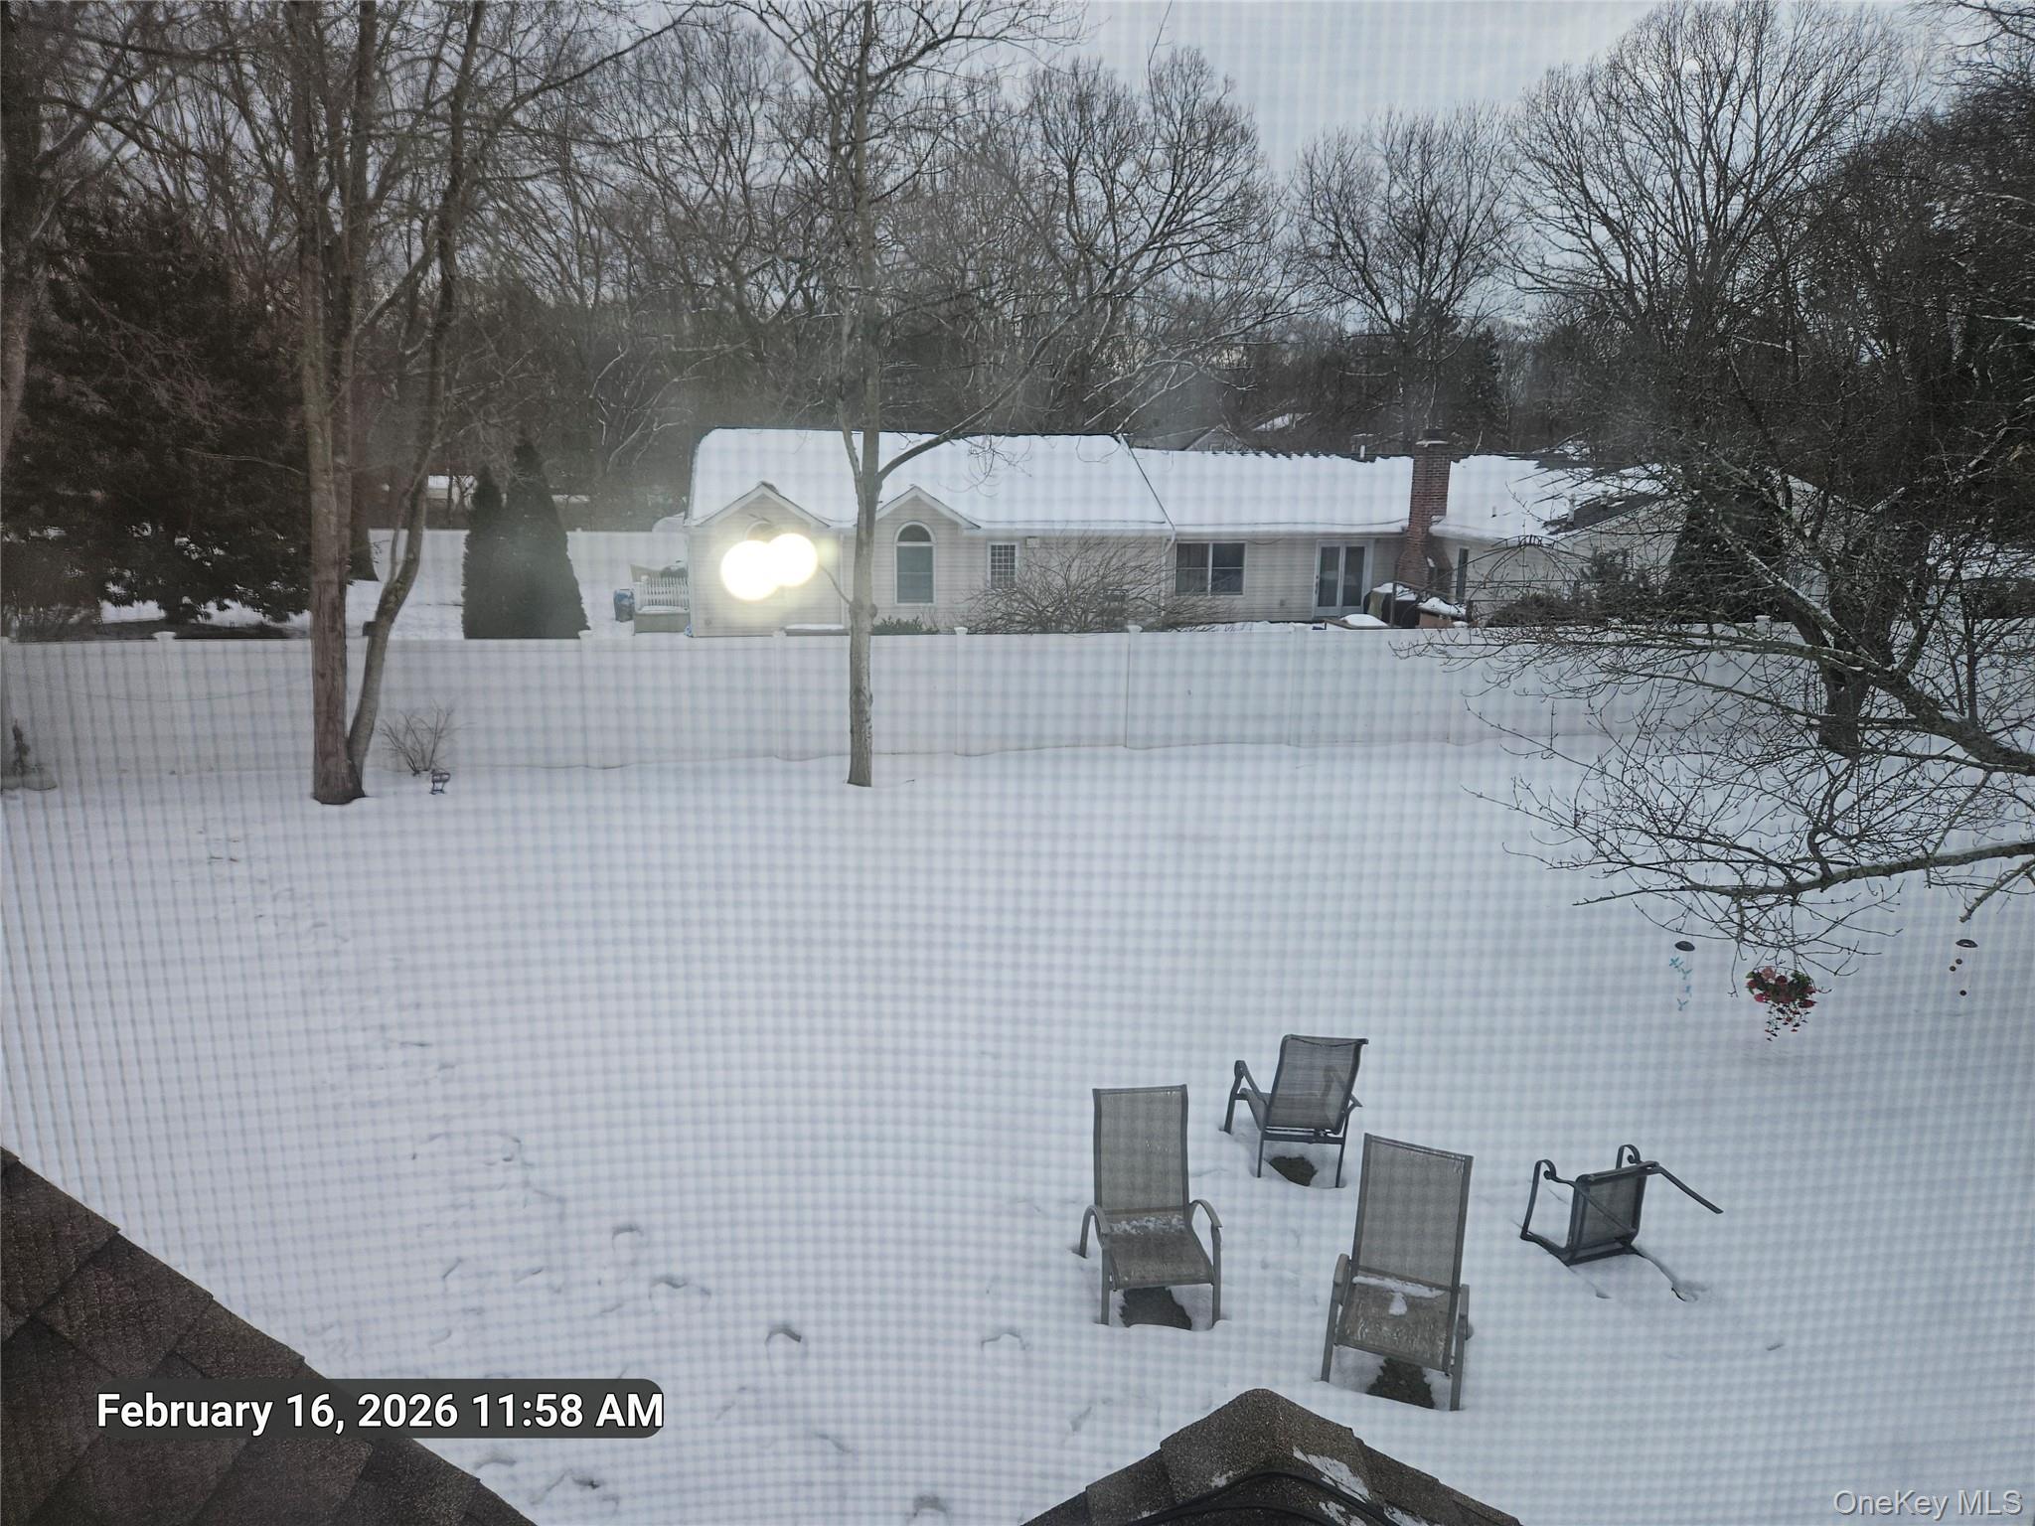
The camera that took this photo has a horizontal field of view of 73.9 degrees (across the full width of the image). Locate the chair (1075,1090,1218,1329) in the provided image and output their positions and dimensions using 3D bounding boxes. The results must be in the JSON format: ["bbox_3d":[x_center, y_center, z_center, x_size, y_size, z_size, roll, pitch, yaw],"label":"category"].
[{"bbox_3d":[0.645,2.212,6.578,0.600,1.080,0.680,-1,12,-7],"label":"chair"}]

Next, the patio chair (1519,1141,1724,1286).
[{"bbox_3d":[2.993,2.383,6.983,0.600,0.660,1.000,-2,12,-14],"label":"patio chair"}]

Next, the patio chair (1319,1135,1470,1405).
[{"bbox_3d":[1.739,2.350,6.088,0.600,1.080,0.680,6,13,22],"label":"patio chair"}]

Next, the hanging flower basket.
[{"bbox_3d":[4.430,1.380,7.850,0.370,0.360,0.370,1,12,0],"label":"hanging flower basket"}]

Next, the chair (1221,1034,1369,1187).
[{"bbox_3d":[1.580,1.955,7.762,0.610,1.050,0.720,1,12,2],"label":"chair"}]

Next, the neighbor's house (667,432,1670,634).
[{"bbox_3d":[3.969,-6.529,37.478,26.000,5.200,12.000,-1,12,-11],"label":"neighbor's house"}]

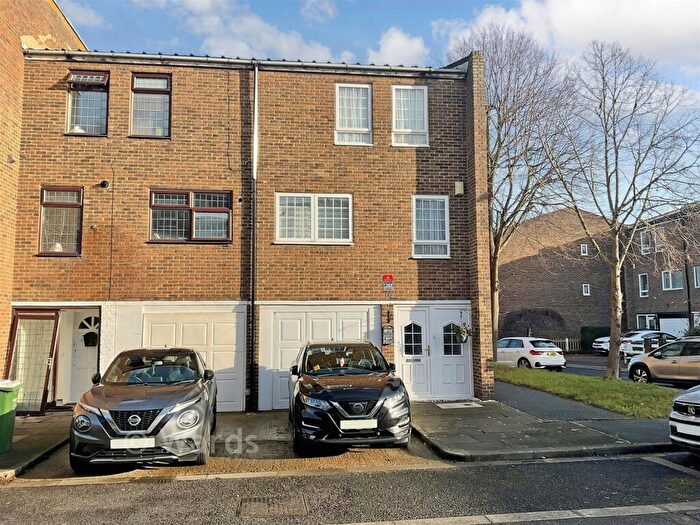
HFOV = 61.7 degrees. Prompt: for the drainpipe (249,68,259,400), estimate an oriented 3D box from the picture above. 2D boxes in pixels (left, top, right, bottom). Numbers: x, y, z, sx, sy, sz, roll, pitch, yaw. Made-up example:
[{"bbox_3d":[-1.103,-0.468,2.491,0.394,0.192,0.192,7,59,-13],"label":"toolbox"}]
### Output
[{"bbox_3d":[-2.110,-0.665,12.993,0.090,7.757,0.100,0,-6,-6],"label":"drainpipe"}]

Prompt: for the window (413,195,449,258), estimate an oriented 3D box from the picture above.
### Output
[{"bbox_3d":[1.883,-0.820,13.538,0.873,1.463,0.110,0,-6,-6],"label":"window"}]

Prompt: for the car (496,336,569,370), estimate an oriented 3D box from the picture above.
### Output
[{"bbox_3d":[7.211,3.798,24.506,1.760,1.410,4.030,2,-6,-17],"label":"car"}]

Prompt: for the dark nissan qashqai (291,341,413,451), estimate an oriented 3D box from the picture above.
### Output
[{"bbox_3d":[-0.169,2.208,10.435,1.870,1.590,4.394,1,-6,-8],"label":"dark nissan qashqai"}]

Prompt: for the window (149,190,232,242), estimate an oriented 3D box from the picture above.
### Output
[{"bbox_3d":[-3.514,-1.016,13.008,1.797,1.205,0.100,0,-5,-7],"label":"window"}]

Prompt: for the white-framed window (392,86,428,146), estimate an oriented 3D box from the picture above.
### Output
[{"bbox_3d":[1.410,-3.444,13.847,0.906,1.483,0.100,0,-5,-7],"label":"white-framed window"}]

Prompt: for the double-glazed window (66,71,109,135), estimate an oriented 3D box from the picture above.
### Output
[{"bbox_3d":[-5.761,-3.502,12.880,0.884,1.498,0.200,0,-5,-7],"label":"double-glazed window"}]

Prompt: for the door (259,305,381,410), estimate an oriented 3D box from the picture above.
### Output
[{"bbox_3d":[-0.654,2.105,13.105,2.729,2.305,0.100,0,-5,-7],"label":"door"}]

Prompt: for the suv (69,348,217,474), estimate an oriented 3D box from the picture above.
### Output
[{"bbox_3d":[-3.081,2.134,9.378,1.850,1.590,4.210,1,-6,-10],"label":"suv"}]

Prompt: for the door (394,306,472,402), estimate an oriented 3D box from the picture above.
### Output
[{"bbox_3d":[1.908,2.044,13.432,1.836,2.151,0.100,0,-5,-7],"label":"door"}]

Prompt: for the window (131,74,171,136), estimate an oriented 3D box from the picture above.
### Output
[{"bbox_3d":[-4.436,-3.488,13.116,0.884,1.498,0.100,0,-5,-7],"label":"window"}]

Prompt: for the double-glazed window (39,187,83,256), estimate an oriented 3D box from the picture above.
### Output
[{"bbox_3d":[-6.213,-0.887,12.657,0.884,1.541,0.100,0,-5,-7],"label":"double-glazed window"}]

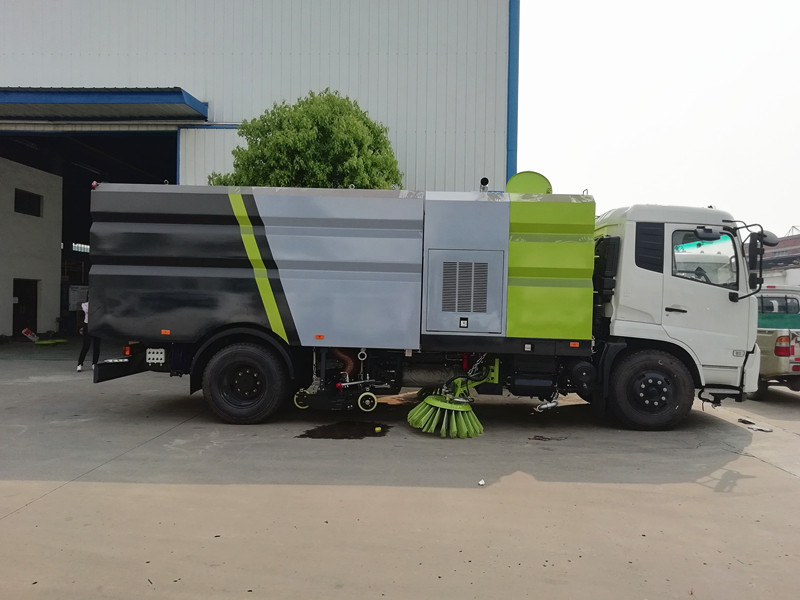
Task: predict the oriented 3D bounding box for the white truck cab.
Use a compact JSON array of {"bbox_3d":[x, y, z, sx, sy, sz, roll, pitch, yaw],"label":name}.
[{"bbox_3d":[3.525,0.028,8.467,1.877,2.402,2.400,1,0,1],"label":"white truck cab"}]

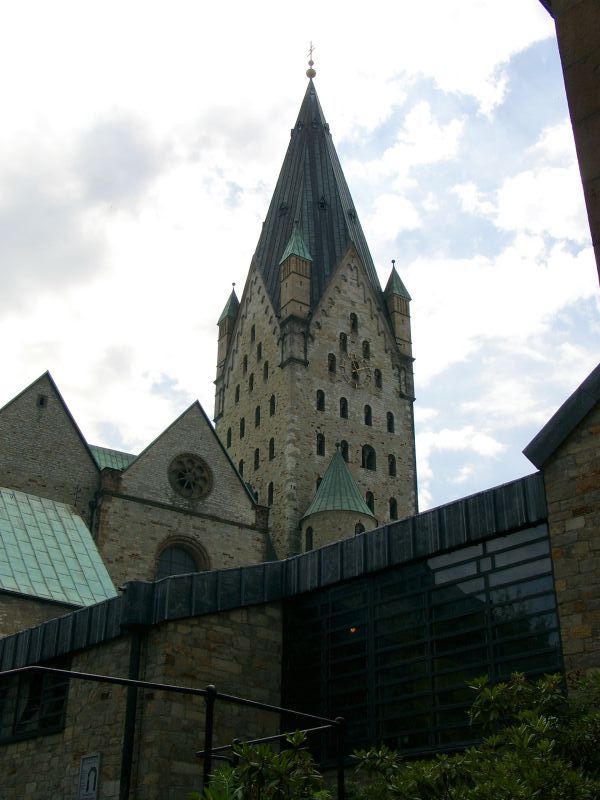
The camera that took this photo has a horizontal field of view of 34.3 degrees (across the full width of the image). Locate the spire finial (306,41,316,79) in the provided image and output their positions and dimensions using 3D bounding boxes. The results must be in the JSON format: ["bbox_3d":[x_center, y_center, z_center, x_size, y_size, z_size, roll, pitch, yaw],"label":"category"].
[{"bbox_3d":[1.420,-41.060,116.990,1.200,6.400,1.700,17,-33,-28],"label":"spire finial"}]

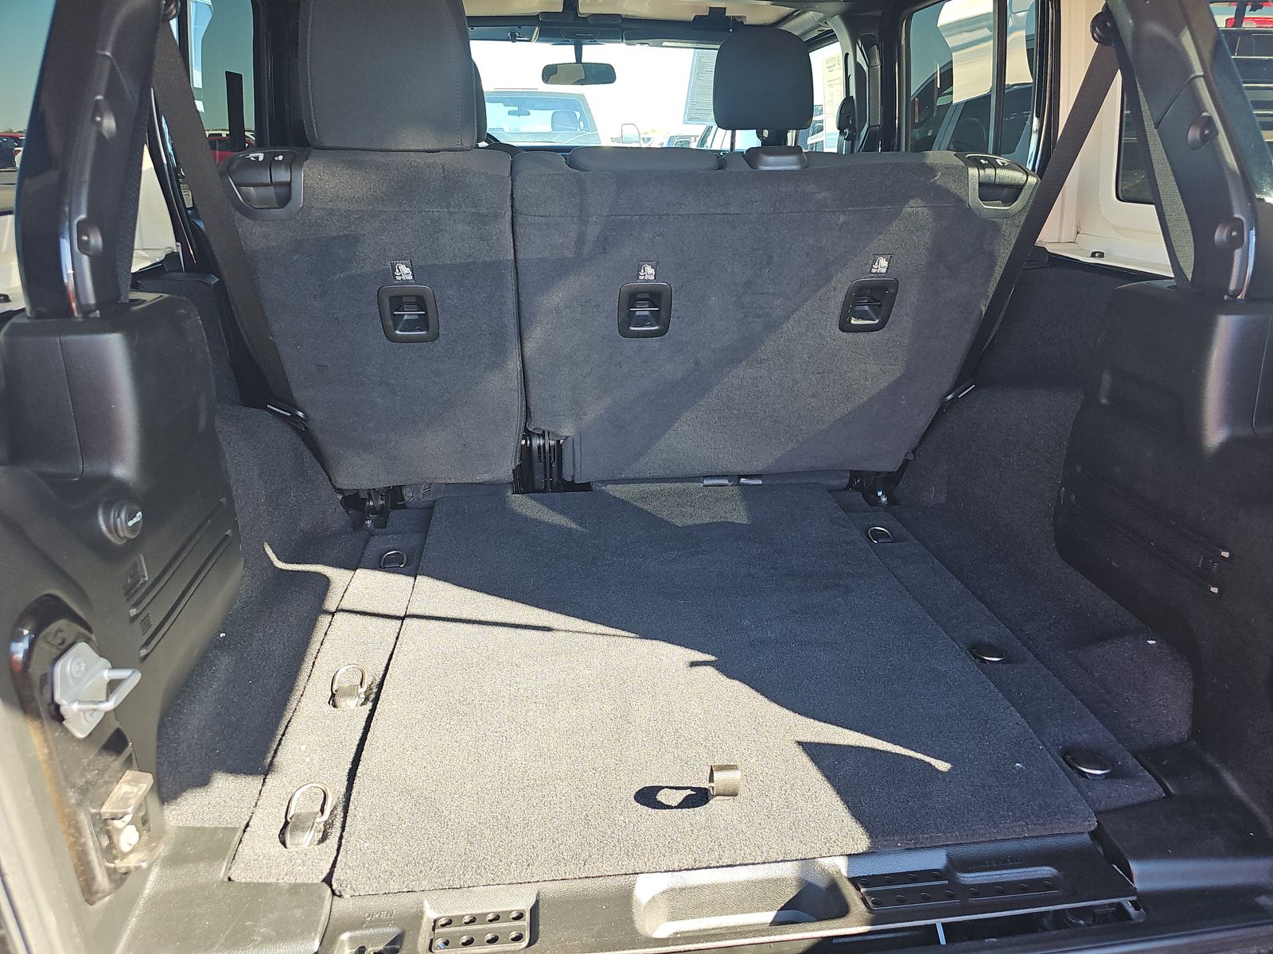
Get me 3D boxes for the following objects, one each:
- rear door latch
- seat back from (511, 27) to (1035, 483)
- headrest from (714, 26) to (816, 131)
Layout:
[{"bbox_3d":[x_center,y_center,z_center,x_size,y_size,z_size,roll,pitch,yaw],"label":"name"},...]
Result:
[{"bbox_3d":[-0.465,0.182,0.747,0.045,0.082,0.087,-2,22,-6],"label":"rear door latch"},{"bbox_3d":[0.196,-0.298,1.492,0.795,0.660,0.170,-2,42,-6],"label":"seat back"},{"bbox_3d":[0.301,-0.942,2.010,0.250,0.215,0.120,-2,32,-6],"label":"headrest"}]

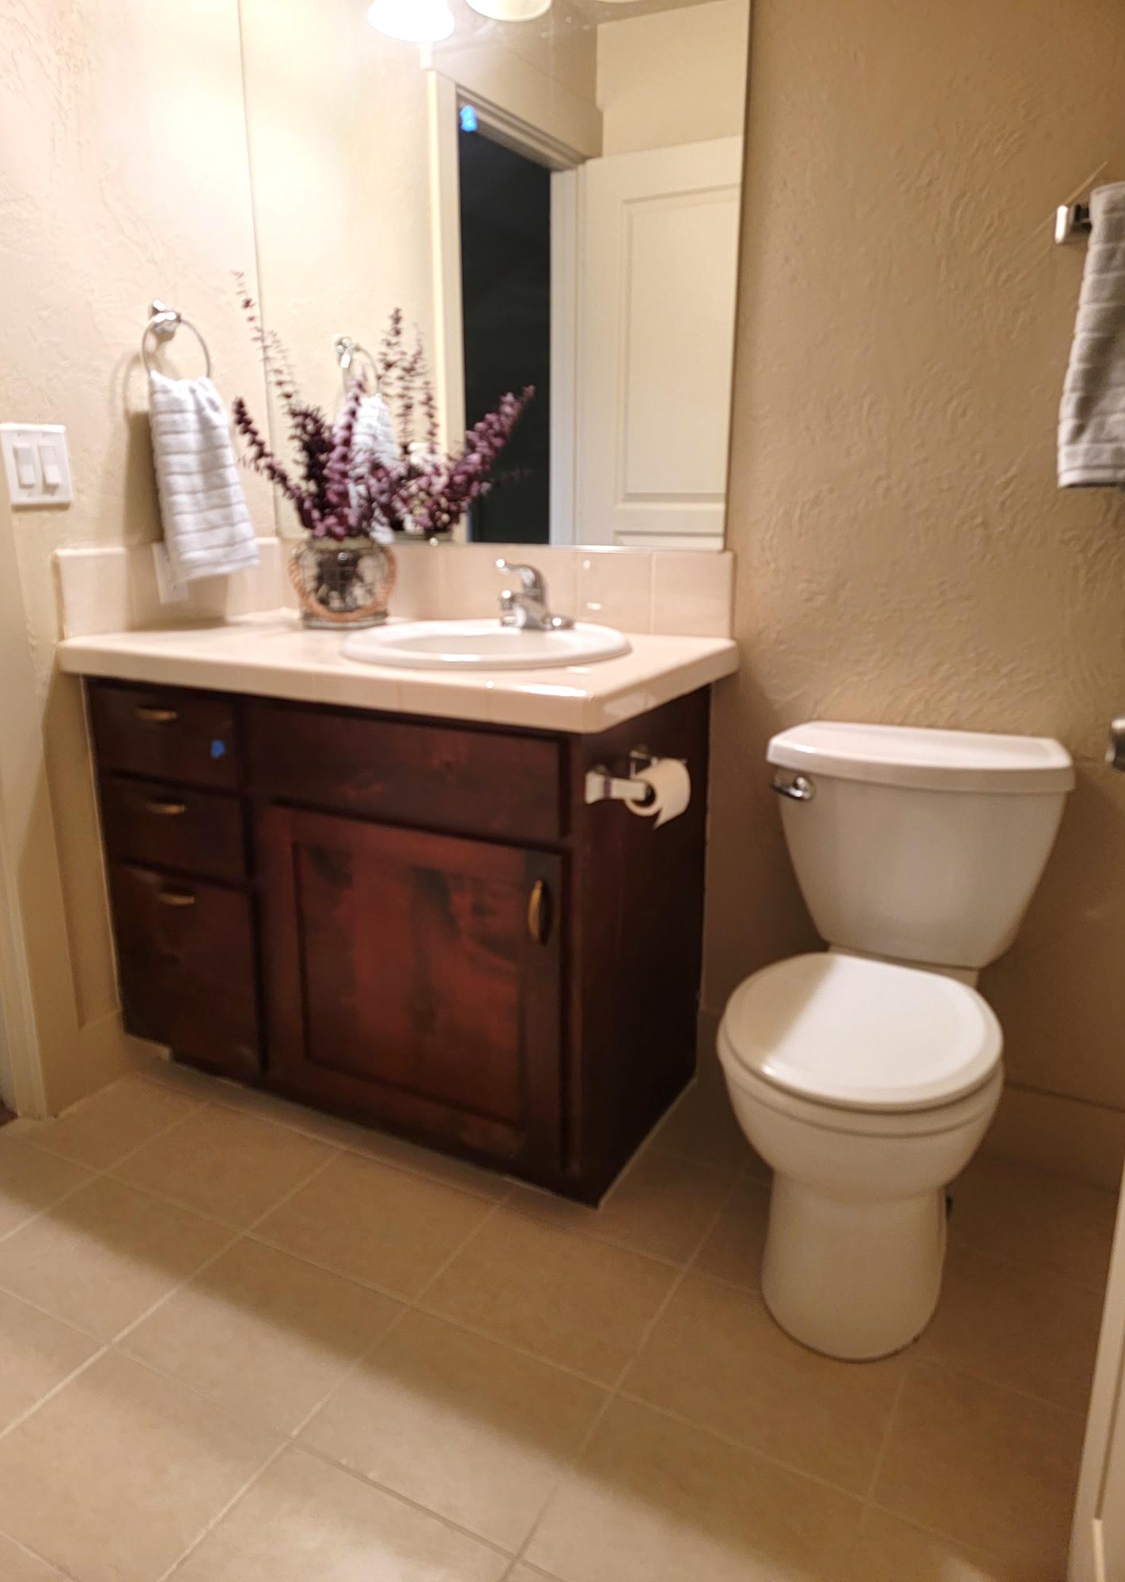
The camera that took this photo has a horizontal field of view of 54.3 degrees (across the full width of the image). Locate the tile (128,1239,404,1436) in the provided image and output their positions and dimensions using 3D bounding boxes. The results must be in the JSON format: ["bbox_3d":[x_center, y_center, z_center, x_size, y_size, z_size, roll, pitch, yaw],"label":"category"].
[{"bbox_3d":[-0.435,0.784,1.603,0.330,0.010,0.255,9,19,27],"label":"tile"}]

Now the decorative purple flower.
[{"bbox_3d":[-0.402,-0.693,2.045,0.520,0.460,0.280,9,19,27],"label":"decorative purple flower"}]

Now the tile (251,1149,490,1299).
[{"bbox_3d":[-0.306,0.699,1.779,0.325,0.010,0.255,9,18,27],"label":"tile"}]

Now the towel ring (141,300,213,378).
[{"bbox_3d":[-0.737,-0.821,2.067,0.065,0.182,0.163,9,19,27],"label":"towel ring"}]

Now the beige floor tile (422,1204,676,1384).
[{"bbox_3d":[-0.017,0.764,1.676,0.330,0.010,0.255,9,19,27],"label":"beige floor tile"}]

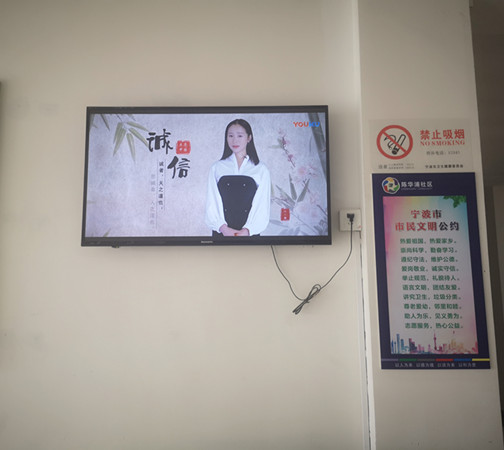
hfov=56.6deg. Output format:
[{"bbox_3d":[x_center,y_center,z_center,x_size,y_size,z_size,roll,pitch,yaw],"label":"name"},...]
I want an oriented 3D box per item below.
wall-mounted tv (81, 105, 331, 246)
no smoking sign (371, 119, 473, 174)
[{"bbox_3d":[-0.176,-0.193,1.879,0.966,0.562,0.070,0,-8,0],"label":"wall-mounted tv"},{"bbox_3d":[0.677,-0.317,1.876,0.409,0.216,0.012,0,-8,0],"label":"no smoking sign"}]

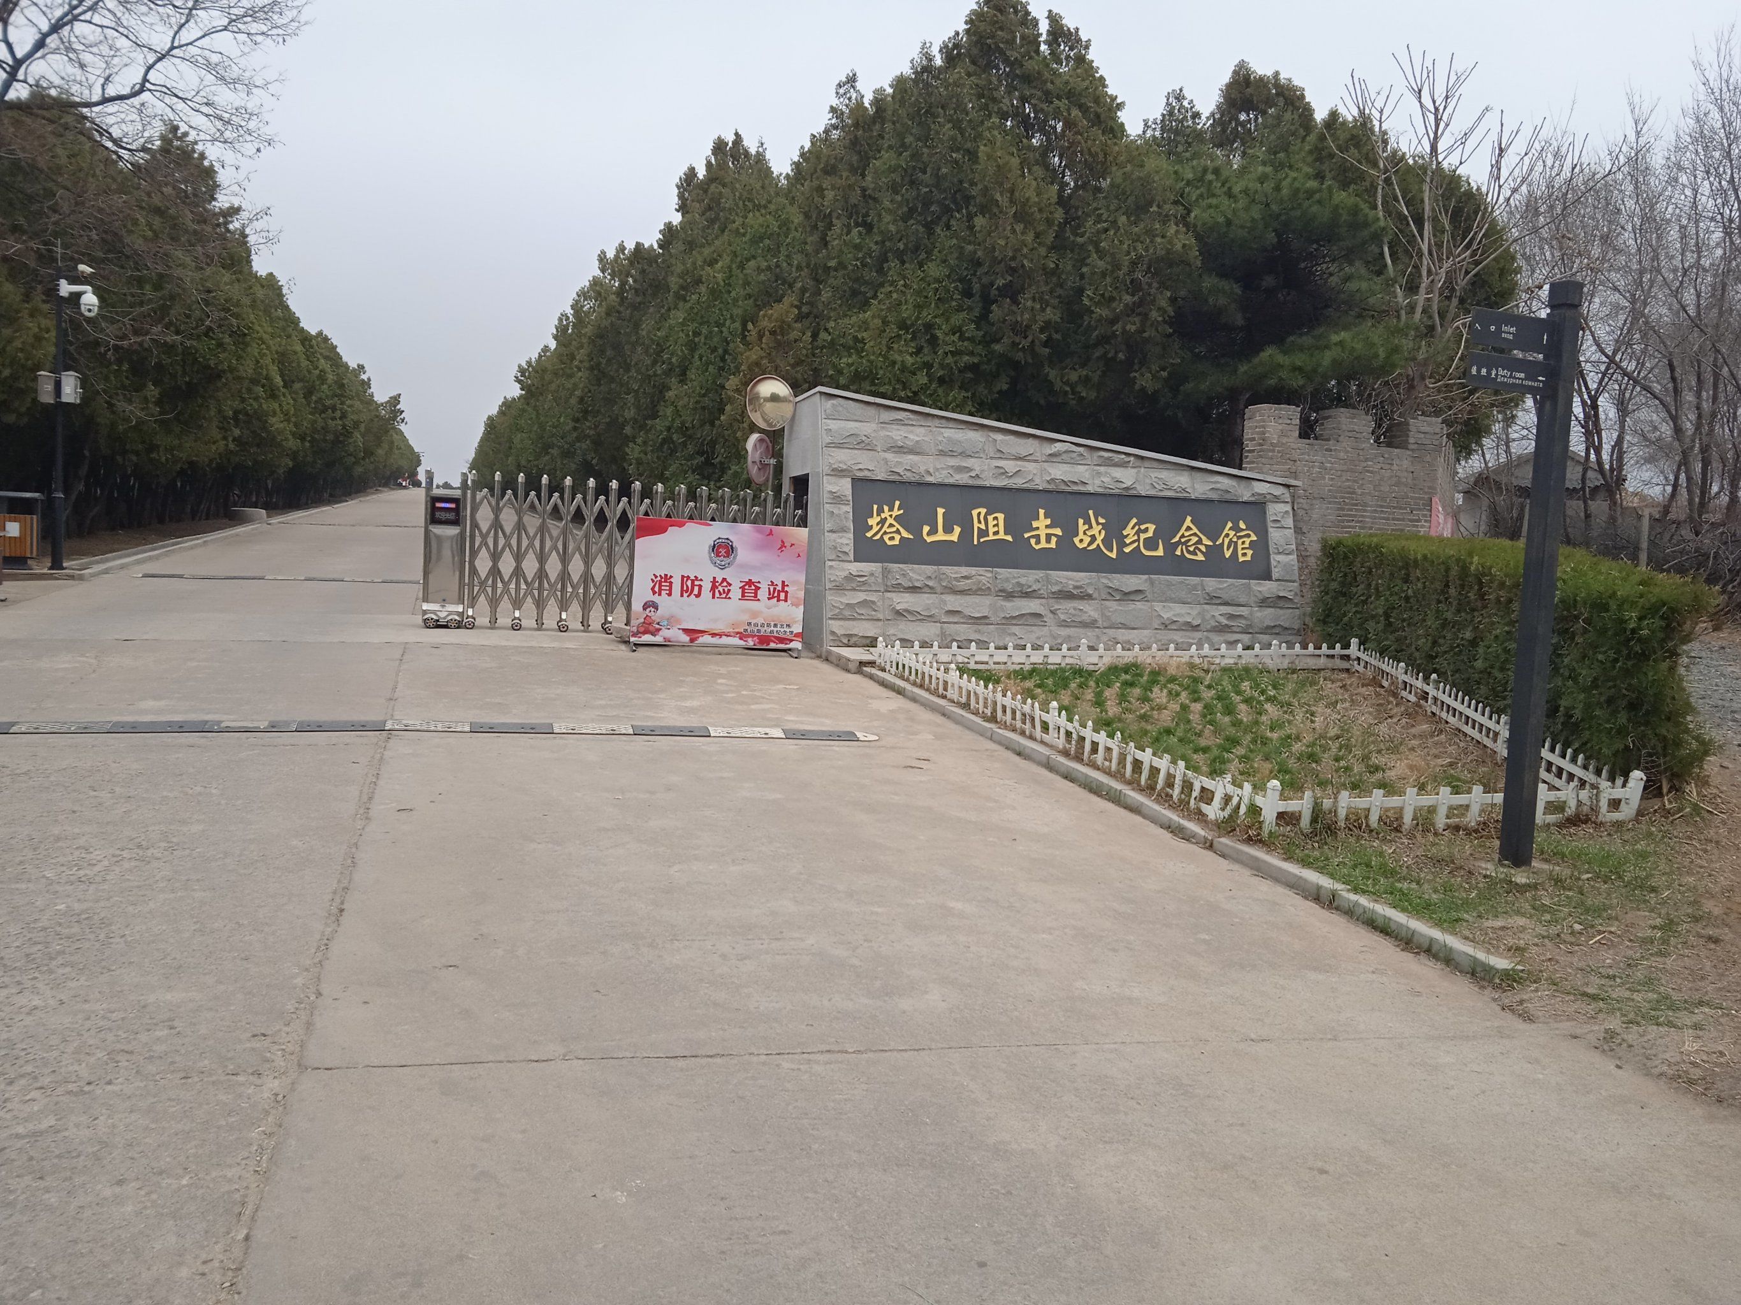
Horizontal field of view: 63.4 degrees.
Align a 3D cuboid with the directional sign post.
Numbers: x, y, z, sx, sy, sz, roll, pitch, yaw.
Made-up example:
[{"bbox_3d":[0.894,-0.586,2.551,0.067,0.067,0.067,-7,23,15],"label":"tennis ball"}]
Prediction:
[{"bbox_3d":[2.838,-0.334,6.313,0.700,2.660,0.150,1,6,-27],"label":"directional sign post"}]

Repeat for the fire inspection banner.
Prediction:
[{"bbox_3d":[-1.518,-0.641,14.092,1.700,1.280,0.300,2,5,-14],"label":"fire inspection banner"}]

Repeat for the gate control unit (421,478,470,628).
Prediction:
[{"bbox_3d":[-4.482,-1.085,14.890,0.430,1.630,0.500,2,5,-15],"label":"gate control unit"}]

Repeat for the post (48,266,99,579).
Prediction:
[{"bbox_3d":[-10.229,-2.994,17.958,0.750,3.850,0.400,3,5,-6],"label":"post"}]

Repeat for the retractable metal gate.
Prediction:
[{"bbox_3d":[-2.428,-1.025,15.406,3.850,1.650,0.500,2,5,-15],"label":"retractable metal gate"}]

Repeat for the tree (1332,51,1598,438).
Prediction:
[{"bbox_3d":[8.109,-4.100,19.649,3.600,7.800,3.200,3,5,0],"label":"tree"}]

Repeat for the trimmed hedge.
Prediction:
[{"bbox_3d":[5.228,-0.173,12.691,0.750,1.360,9.400,4,5,7],"label":"trimmed hedge"}]

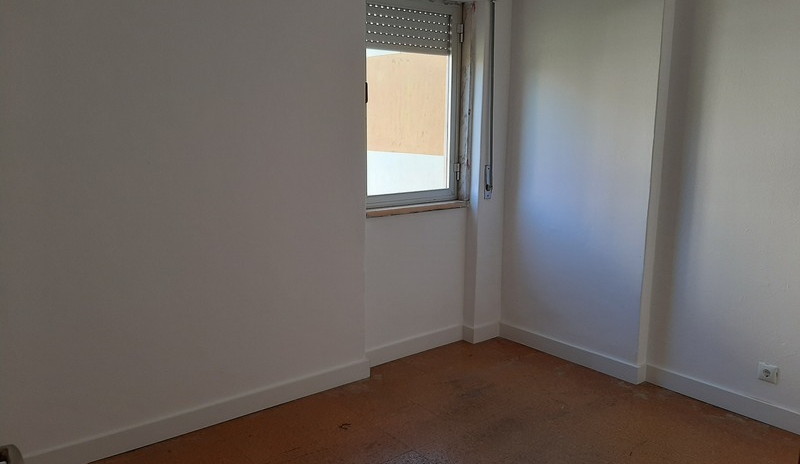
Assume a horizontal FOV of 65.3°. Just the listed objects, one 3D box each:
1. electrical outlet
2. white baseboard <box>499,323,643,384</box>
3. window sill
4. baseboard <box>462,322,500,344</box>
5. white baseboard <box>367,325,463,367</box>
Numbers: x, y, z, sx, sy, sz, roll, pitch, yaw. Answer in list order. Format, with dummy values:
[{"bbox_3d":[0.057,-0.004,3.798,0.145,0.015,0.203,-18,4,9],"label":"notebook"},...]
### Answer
[{"bbox_3d":[1.766,0.679,2.996,0.016,0.082,0.081,-8,13,-38],"label":"electrical outlet"},{"bbox_3d":[0.999,0.729,3.840,0.016,0.102,1.008,-8,13,-38],"label":"white baseboard"},{"bbox_3d":[0.067,-0.141,3.769,0.857,0.032,0.112,-8,13,-38],"label":"window sill"},{"bbox_3d":[0.548,0.666,4.182,0.245,0.102,0.102,-8,13,-38],"label":"baseboard"},{"bbox_3d":[0.088,0.715,3.891,0.842,0.104,0.016,-8,13,-38],"label":"white baseboard"}]

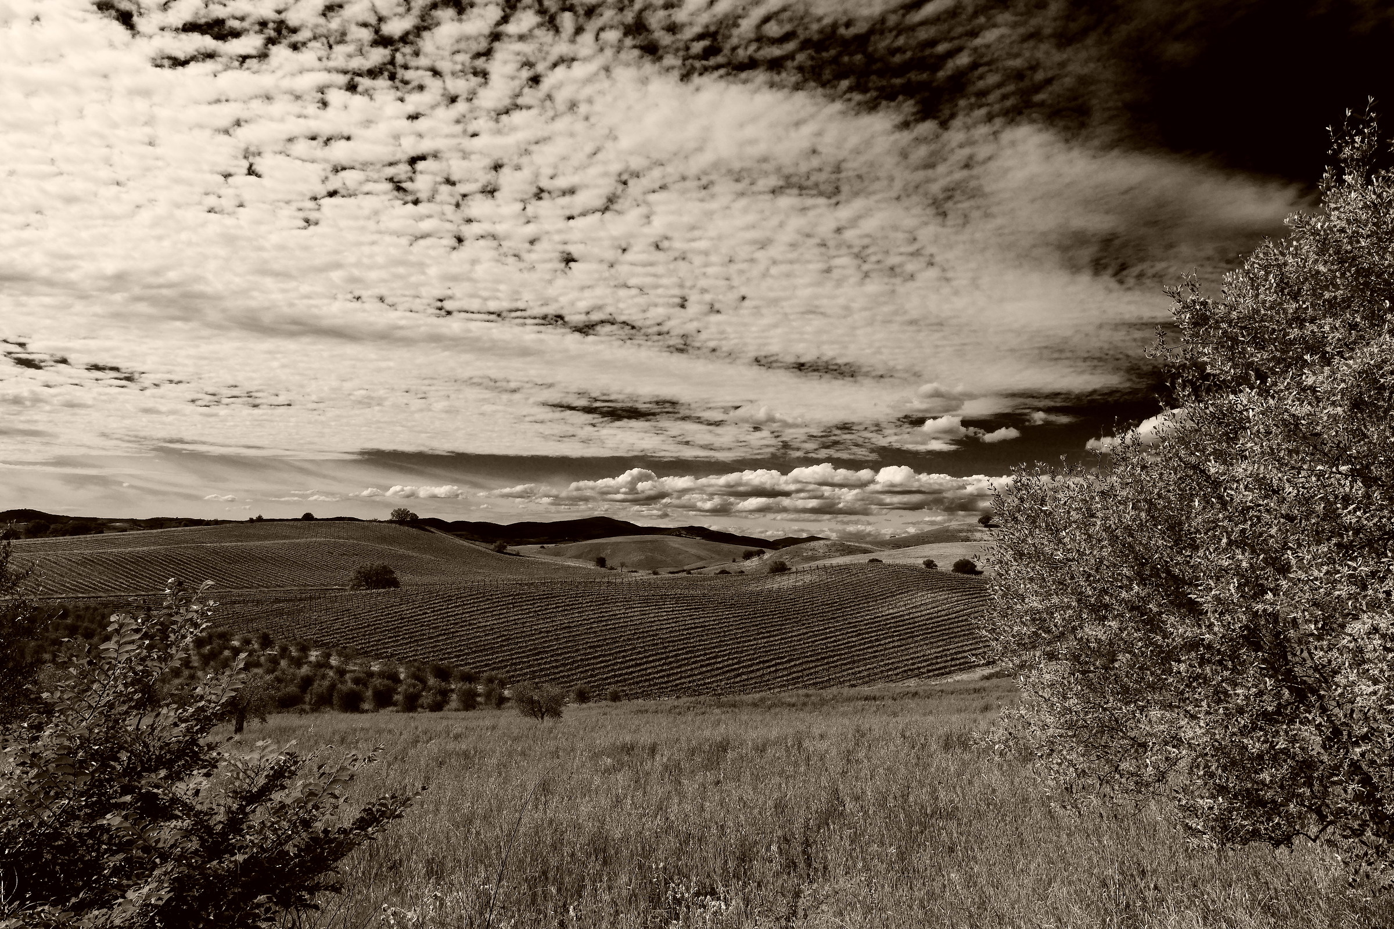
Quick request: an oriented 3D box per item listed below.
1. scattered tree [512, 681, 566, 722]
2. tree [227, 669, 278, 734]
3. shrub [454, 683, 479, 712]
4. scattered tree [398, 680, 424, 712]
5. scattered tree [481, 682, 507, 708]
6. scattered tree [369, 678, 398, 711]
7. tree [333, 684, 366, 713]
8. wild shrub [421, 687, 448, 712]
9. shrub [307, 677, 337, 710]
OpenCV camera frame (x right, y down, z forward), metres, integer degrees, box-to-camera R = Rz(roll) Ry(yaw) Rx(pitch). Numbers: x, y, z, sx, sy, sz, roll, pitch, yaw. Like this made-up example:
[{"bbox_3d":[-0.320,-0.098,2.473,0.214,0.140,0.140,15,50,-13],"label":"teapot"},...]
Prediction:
[{"bbox_3d":[-11.120,16.730,60.000,3.760,2.920,3.650,0,-4,0],"label":"scattered tree"},{"bbox_3d":[-24.520,13.070,47.000,2.820,3.550,2.740,0,-4,0],"label":"tree"},{"bbox_3d":[-20.600,20.800,76.000,2.230,2.530,2.170,0,-4,0],"label":"shrub"},{"bbox_3d":[-25.170,20.430,75.000,2.300,2.880,2.230,0,-4,0],"label":"scattered tree"},{"bbox_3d":[-18.600,21.250,78.000,2.390,2.790,2.320,0,-4,0],"label":"scattered tree"},{"bbox_3d":[-27.570,20.240,75.000,2.490,2.880,2.420,0,-4,0],"label":"scattered tree"},{"bbox_3d":[-29.770,20.070,73.000,2.890,2.610,2.810,0,-4,0],"label":"tree"},{"bbox_3d":[-22.850,20.250,74.000,2.460,2.650,2.390,0,-4,0],"label":"wild shrub"},{"bbox_3d":[-33.030,20.190,75.000,2.680,2.970,2.600,0,-4,0],"label":"shrub"}]

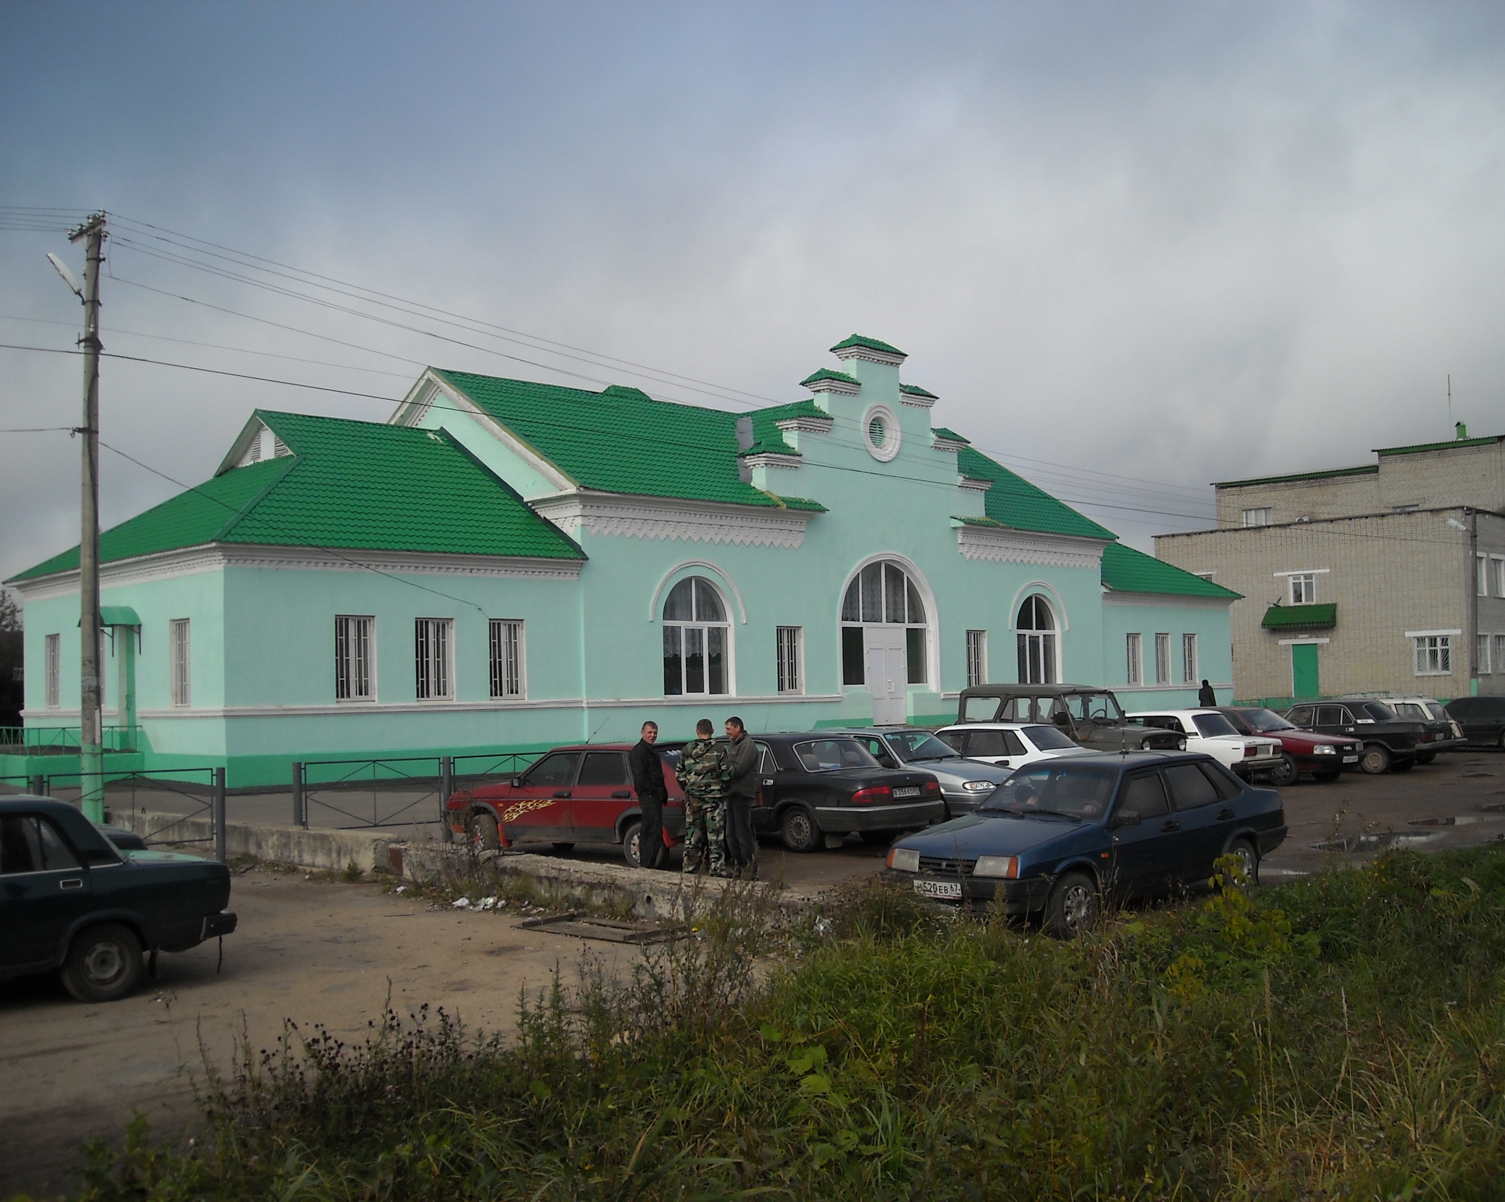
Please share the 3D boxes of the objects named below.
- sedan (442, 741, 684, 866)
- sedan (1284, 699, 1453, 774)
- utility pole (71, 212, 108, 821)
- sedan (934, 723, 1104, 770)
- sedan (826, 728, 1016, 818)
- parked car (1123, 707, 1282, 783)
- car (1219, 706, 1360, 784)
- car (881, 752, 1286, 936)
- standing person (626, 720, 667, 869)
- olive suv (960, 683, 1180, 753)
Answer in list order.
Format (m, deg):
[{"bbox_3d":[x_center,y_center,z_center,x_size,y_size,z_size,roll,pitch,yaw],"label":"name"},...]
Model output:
[{"bbox_3d":[-1.840,2.370,19.500,4.010,1.400,1.650,-4,-4,35],"label":"sedan"},{"bbox_3d":[12.140,2.840,34.300,4.780,1.480,1.820,-4,-5,40],"label":"sedan"},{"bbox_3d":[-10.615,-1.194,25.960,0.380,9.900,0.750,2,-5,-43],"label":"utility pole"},{"bbox_3d":[3.730,2.700,26.800,4.200,1.400,1.650,-4,-5,41],"label":"sedan"},{"bbox_3d":[2.090,2.520,23.500,4.150,1.400,1.650,-5,-5,43],"label":"sedan"},{"bbox_3d":[7.570,2.730,29.750,4.130,1.440,1.620,-5,-5,43],"label":"parked car"},{"bbox_3d":[9.280,2.760,31.200,1.800,1.420,4.700,2,-5,-41],"label":"car"},{"bbox_3d":[3.114,2.082,14.773,4.200,1.400,1.650,0,-3,-41],"label":"car"},{"bbox_3d":[-1.105,2.131,17.236,0.310,1.700,0.460,-3,-4,30],"label":"standing person"},{"bbox_3d":[5.620,2.470,28.700,1.850,2.000,4.000,2,-5,-42],"label":"olive suv"}]

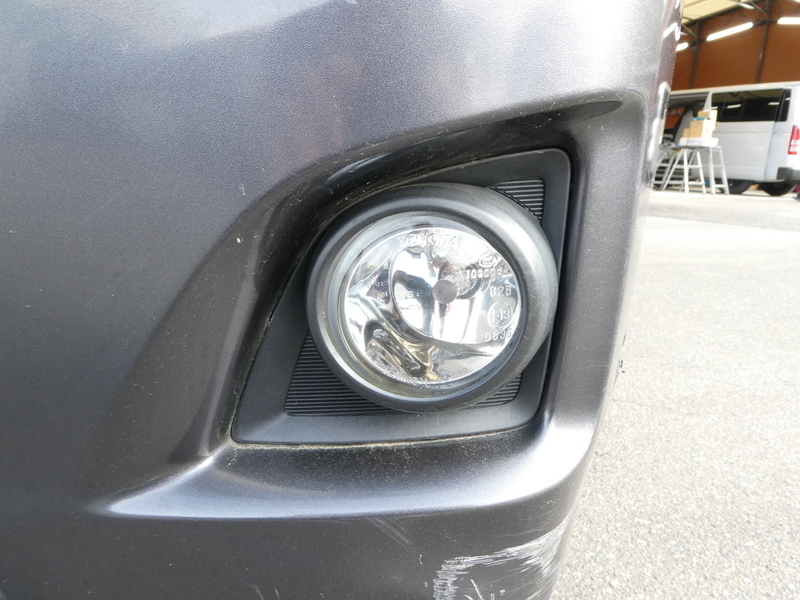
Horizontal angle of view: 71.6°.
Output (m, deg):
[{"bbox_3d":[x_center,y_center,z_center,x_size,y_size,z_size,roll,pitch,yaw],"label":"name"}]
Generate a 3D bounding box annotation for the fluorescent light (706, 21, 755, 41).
[{"bbox_3d":[9.116,-7.392,15.300,0.170,0.120,1.230,-9,10,-32],"label":"fluorescent light"}]

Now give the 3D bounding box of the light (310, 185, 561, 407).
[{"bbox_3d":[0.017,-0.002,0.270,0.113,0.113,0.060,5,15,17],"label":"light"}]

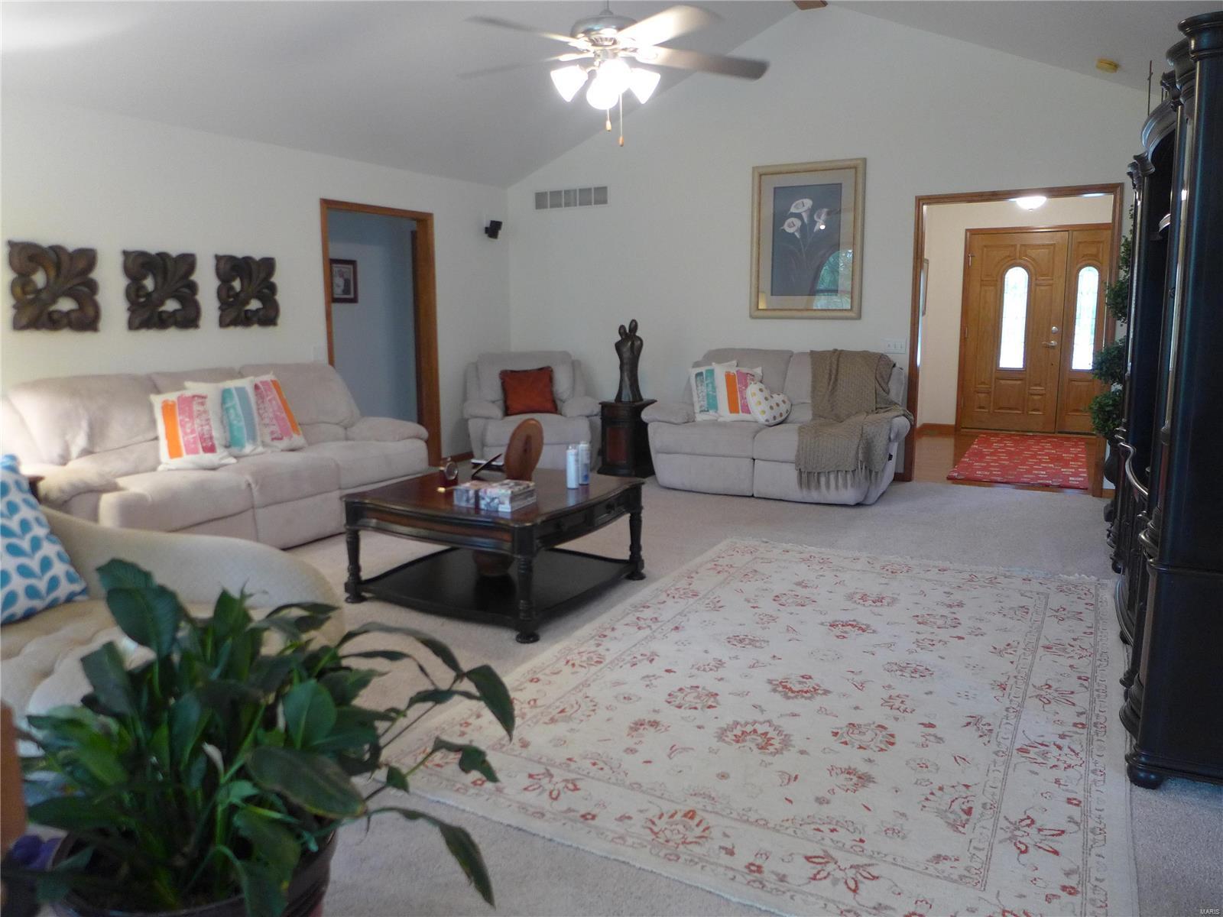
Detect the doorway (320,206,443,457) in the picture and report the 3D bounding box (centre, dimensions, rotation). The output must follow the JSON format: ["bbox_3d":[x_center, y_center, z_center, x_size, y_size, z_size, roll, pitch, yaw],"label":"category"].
[{"bbox_3d":[-1.792,-0.882,6.678,0.150,2.100,1.180,5,11,29],"label":"doorway"}]

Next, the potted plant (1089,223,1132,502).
[{"bbox_3d":[3.062,-0.520,4.976,0.430,1.850,0.430,5,11,29],"label":"potted plant"}]

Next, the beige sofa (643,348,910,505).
[{"bbox_3d":[1.274,-0.288,6.253,1.830,1.000,1.030,5,11,29],"label":"beige sofa"}]

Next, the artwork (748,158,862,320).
[{"bbox_3d":[1.495,-1.670,6.542,0.885,1.175,0.040,5,11,29],"label":"artwork"}]

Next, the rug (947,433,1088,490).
[{"bbox_3d":[3.639,-0.027,7.465,0.950,0.015,2.680,5,11,29],"label":"rug"}]

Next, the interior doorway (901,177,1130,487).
[{"bbox_3d":[2.814,-0.825,6.020,1.300,2.100,0.150,5,11,29],"label":"interior doorway"}]

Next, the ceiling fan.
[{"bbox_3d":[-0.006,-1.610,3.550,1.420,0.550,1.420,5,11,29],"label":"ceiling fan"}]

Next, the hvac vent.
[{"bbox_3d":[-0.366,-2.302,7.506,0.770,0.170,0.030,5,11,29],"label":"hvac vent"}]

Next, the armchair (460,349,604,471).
[{"bbox_3d":[-0.691,-0.434,7.236,1.080,1.000,0.980,-3,10,-10],"label":"armchair"}]

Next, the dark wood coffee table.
[{"bbox_3d":[-0.535,0.382,4.039,1.070,0.480,1.020,5,11,29],"label":"dark wood coffee table"}]

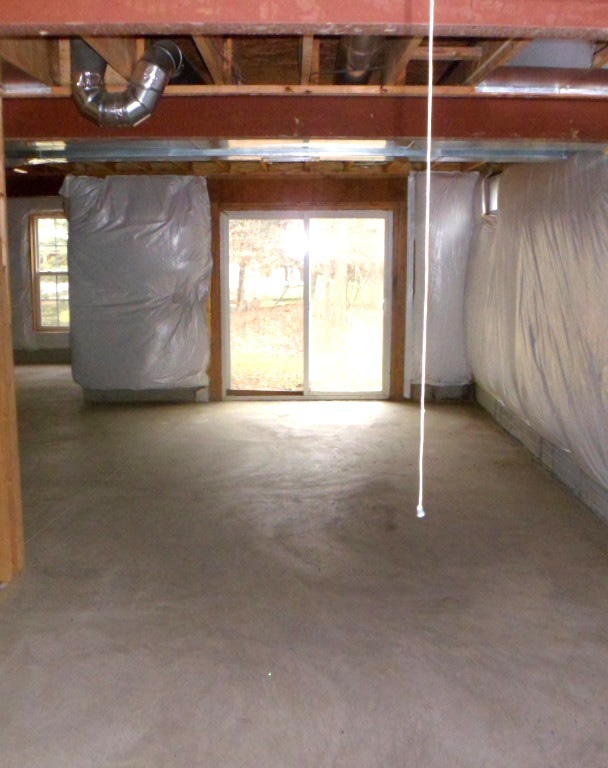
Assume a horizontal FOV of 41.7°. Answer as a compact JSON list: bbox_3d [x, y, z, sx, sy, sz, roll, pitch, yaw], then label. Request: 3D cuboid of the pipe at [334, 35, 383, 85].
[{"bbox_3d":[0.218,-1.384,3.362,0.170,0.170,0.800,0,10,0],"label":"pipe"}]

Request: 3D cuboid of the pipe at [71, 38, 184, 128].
[{"bbox_3d":[-0.737,-1.278,3.394,0.460,0.360,0.190,0,10,0],"label":"pipe"}]

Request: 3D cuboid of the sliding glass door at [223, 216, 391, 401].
[{"bbox_3d":[0.031,-0.834,8.665,1.840,2.040,0.120,0,10,0],"label":"sliding glass door"}]

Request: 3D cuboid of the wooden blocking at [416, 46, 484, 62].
[{"bbox_3d":[0.634,-1.474,3.568,0.360,0.042,0.090,0,10,0],"label":"wooden blocking"}]

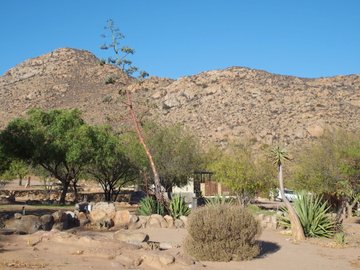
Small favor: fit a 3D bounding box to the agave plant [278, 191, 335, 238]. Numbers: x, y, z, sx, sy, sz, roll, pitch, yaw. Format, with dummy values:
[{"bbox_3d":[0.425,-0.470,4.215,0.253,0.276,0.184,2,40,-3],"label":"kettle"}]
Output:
[{"bbox_3d":[4.044,2.505,19.000,1.653,1.434,1.700,-1,-5,12],"label":"agave plant"}]

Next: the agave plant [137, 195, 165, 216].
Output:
[{"bbox_3d":[-1.153,2.885,24.000,1.026,0.770,1.000,0,-5,-3],"label":"agave plant"}]

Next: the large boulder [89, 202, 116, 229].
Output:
[{"bbox_3d":[-2.981,3.067,22.800,1.077,0.942,0.900,0,-5,0],"label":"large boulder"}]

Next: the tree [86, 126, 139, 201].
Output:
[{"bbox_3d":[-5.238,2.250,46.000,4.190,5.820,4.600,0,-5,0],"label":"tree"}]

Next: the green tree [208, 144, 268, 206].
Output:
[{"bbox_3d":[3.651,2.528,37.000,3.995,3.870,3.900,0,-5,0],"label":"green tree"}]

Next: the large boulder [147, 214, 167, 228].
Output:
[{"bbox_3d":[-0.903,3.323,22.800,0.756,0.495,0.650,0,-5,-2],"label":"large boulder"}]

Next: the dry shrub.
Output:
[{"bbox_3d":[0.961,2.221,13.400,1.718,1.255,1.600,0,-5,0],"label":"dry shrub"}]

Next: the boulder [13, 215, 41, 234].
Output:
[{"bbox_3d":[-5.305,3.086,20.500,0.905,0.620,0.850,1,-5,-14],"label":"boulder"}]

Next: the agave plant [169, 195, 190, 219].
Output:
[{"bbox_3d":[-0.020,2.810,23.300,0.865,0.943,0.880,0,-5,0],"label":"agave plant"}]

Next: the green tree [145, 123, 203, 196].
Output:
[{"bbox_3d":[-0.501,2.030,46.000,4.253,5.528,4.600,0,-5,-1],"label":"green tree"}]

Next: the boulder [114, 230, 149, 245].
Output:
[{"bbox_3d":[-1.374,2.912,16.800,0.964,0.383,0.700,0,-5,0],"label":"boulder"}]

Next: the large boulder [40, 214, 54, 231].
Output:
[{"bbox_3d":[-4.984,3.301,22.300,0.527,0.621,0.520,0,-5,0],"label":"large boulder"}]

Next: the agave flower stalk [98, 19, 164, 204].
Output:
[{"bbox_3d":[-1.925,-0.894,24.300,2.457,7.297,2.000,0,-5,-5],"label":"agave flower stalk"}]

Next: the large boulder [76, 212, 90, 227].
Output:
[{"bbox_3d":[-3.711,3.246,22.800,0.519,0.503,0.500,1,-5,-9],"label":"large boulder"}]

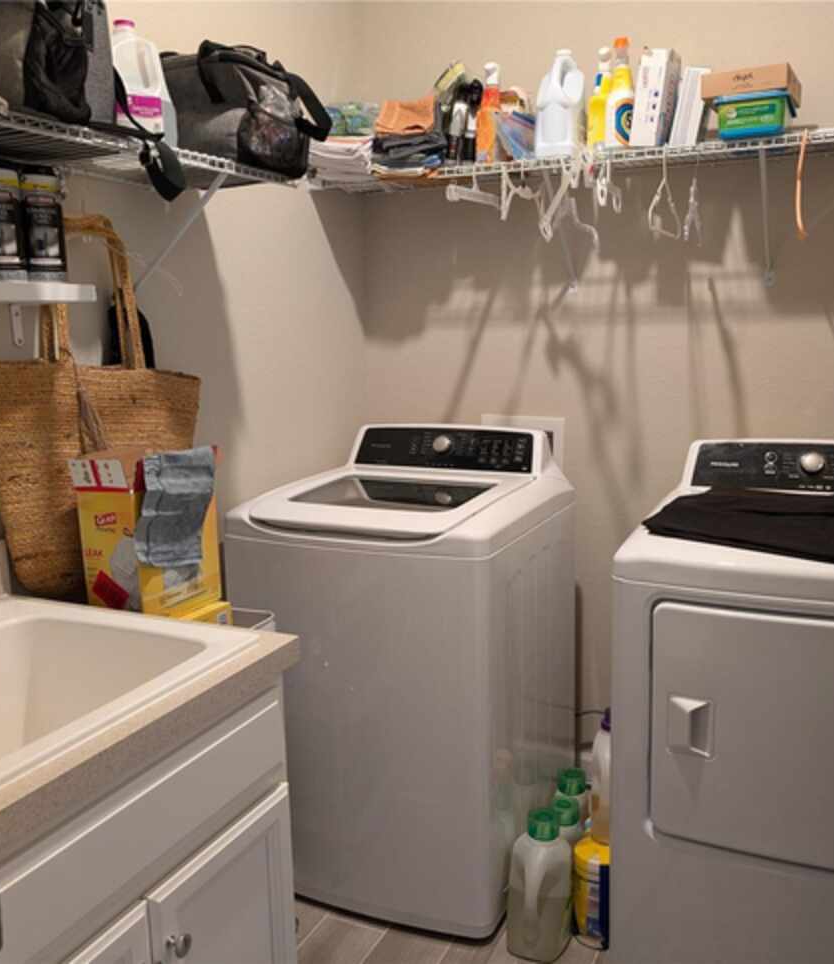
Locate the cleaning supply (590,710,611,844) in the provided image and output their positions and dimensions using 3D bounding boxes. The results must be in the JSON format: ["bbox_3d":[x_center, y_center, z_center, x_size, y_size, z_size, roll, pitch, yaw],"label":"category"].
[{"bbox_3d":[0.440,0.676,2.042,0.095,0.328,0.080,3,11,24],"label":"cleaning supply"}]

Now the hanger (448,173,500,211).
[{"bbox_3d":[0.172,-0.888,2.662,0.030,0.125,0.300,6,11,37],"label":"hanger"}]

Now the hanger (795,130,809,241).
[{"bbox_3d":[1.009,-0.787,2.342,0.015,0.250,0.420,3,10,24],"label":"hanger"}]

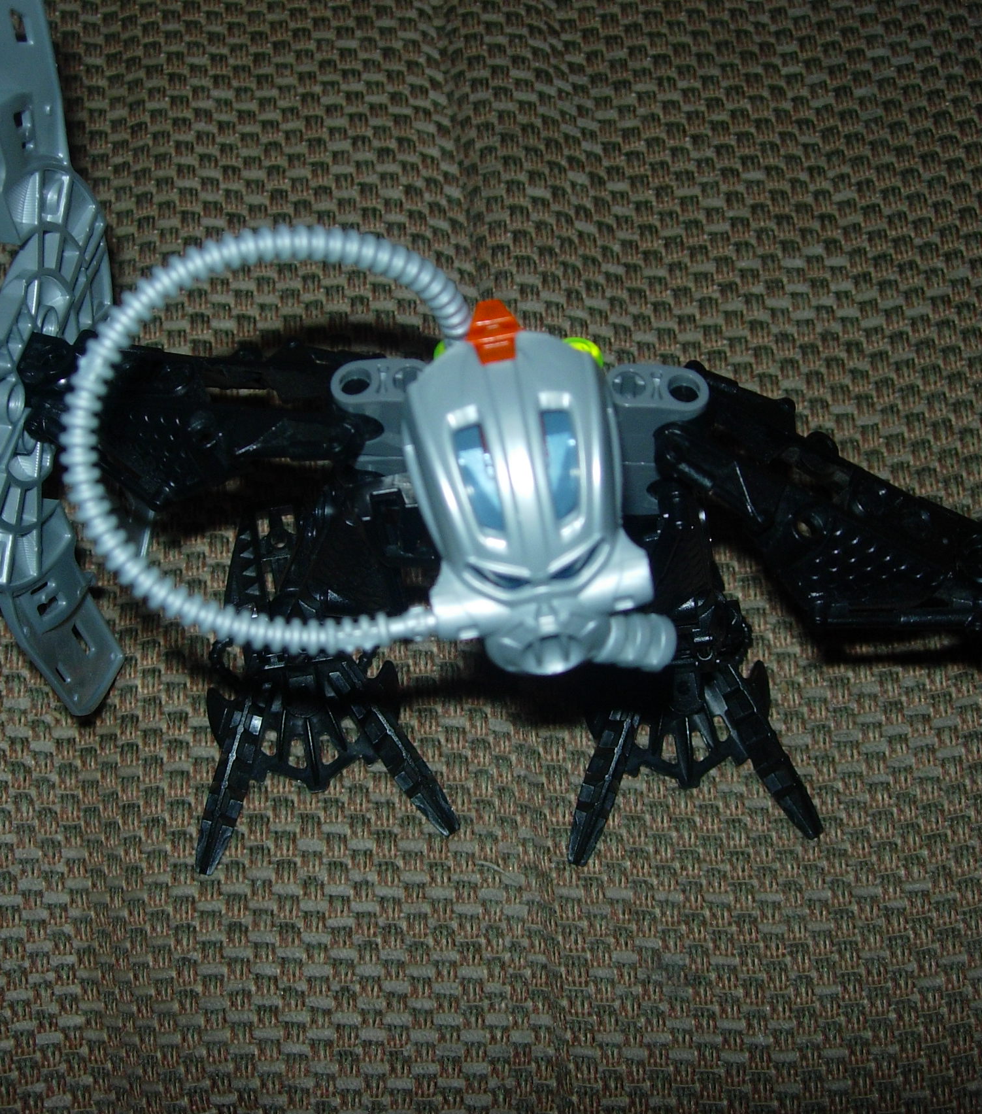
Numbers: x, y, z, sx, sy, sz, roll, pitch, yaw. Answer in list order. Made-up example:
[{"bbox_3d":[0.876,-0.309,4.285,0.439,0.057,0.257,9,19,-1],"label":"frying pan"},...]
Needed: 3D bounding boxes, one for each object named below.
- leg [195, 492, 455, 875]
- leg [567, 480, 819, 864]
[{"bbox_3d":[-0.033,0.021,0.291,0.051,0.083,0.055,-4,68,-2],"label":"leg"},{"bbox_3d":[0.040,0.021,0.291,0.050,0.083,0.055,-4,68,-2],"label":"leg"}]

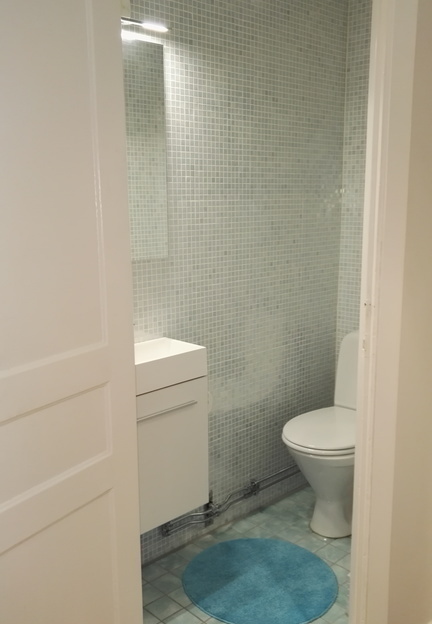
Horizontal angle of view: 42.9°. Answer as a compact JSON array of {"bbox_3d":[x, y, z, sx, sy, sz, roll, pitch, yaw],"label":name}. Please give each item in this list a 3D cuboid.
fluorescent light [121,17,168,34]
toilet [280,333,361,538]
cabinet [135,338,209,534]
[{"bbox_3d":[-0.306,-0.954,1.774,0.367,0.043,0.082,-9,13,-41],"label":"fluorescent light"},{"bbox_3d":[0.569,0.530,2.526,0.658,0.836,0.393,-9,13,-41],"label":"toilet"},{"bbox_3d":[-0.267,0.430,1.954,0.418,0.592,0.241,-9,13,-41],"label":"cabinet"}]

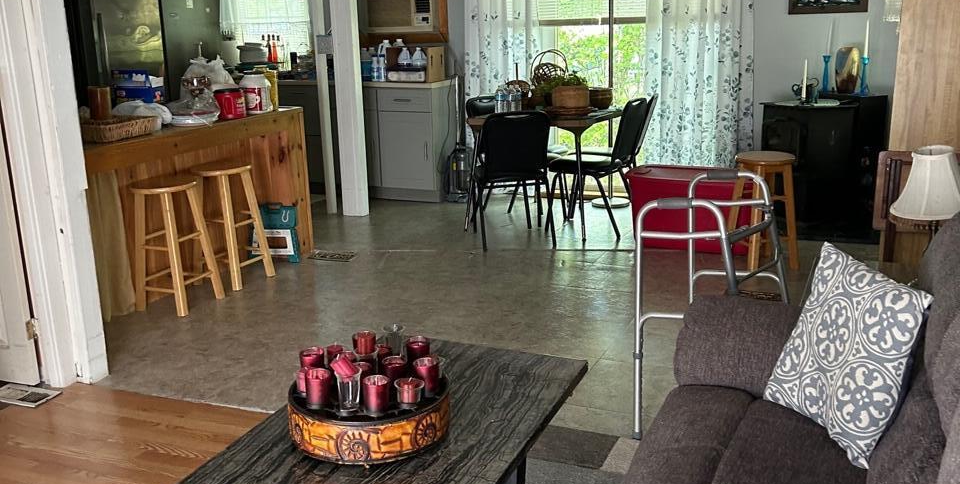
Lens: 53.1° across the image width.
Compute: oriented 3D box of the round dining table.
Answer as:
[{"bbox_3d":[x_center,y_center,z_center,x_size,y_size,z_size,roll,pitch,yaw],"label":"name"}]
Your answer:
[{"bbox_3d":[0.485,-0.511,6.509,0.930,0.755,0.930,6,16,28],"label":"round dining table"}]

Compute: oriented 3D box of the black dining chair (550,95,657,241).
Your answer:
[{"bbox_3d":[0.810,-0.511,6.335,0.590,0.880,0.460,6,16,26],"label":"black dining chair"}]

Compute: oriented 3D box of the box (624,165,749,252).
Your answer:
[{"bbox_3d":[1.285,-0.197,5.804,0.730,0.440,0.430,5,16,27],"label":"box"}]

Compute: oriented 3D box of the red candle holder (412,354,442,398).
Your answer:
[{"bbox_3d":[-0.134,0.339,2.421,0.060,0.080,0.060,-2,14,0],"label":"red candle holder"}]

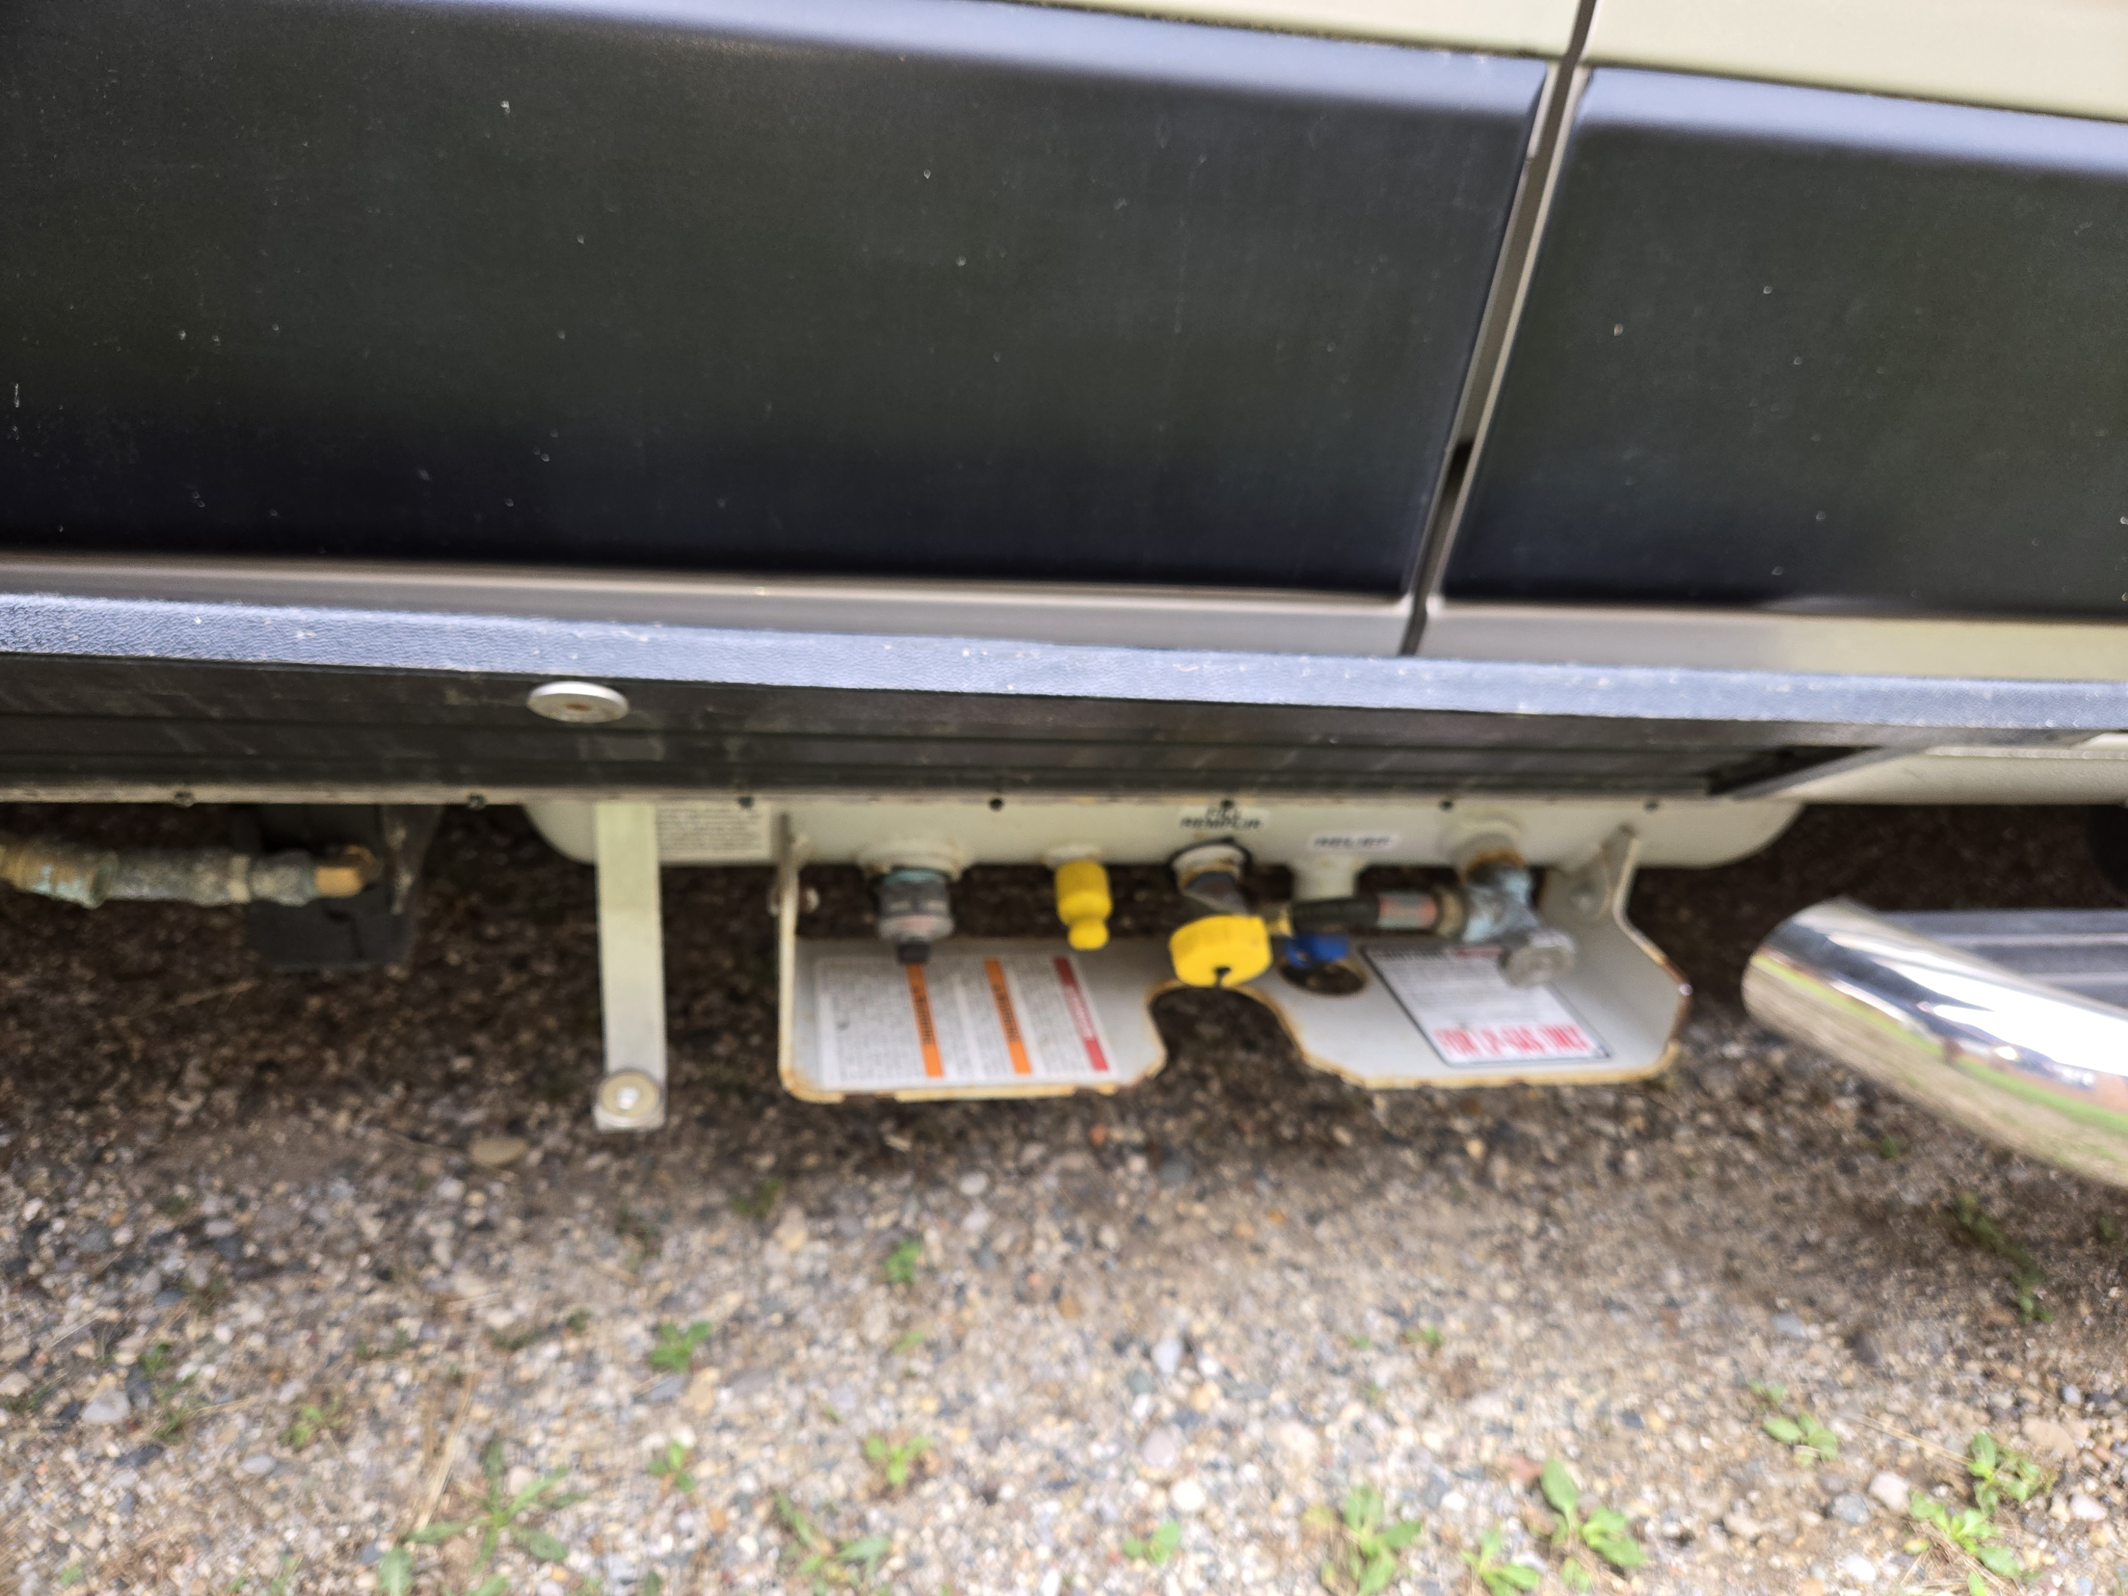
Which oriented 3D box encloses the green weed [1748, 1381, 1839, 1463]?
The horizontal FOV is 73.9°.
[{"bbox_3d":[0.486,0.416,0.943,0.054,0.020,0.050,6,31,0],"label":"green weed"}]

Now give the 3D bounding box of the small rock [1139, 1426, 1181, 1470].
[{"bbox_3d":[0.060,0.409,0.889,0.025,0.016,0.024,6,31,0],"label":"small rock"}]

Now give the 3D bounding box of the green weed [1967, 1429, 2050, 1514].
[{"bbox_3d":[0.615,0.439,0.922,0.049,0.025,0.050,6,31,0],"label":"green weed"}]

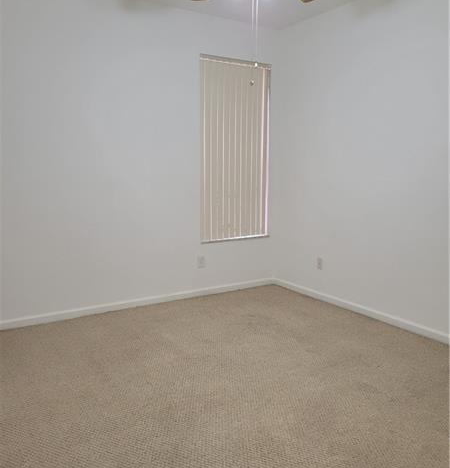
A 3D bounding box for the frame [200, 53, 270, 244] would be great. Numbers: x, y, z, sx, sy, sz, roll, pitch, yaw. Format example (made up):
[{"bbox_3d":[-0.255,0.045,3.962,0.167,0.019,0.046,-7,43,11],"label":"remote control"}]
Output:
[{"bbox_3d":[0.116,-0.819,4.544,0.843,1.778,0.100,-5,10,-33],"label":"frame"}]

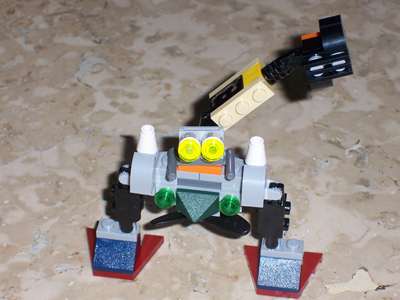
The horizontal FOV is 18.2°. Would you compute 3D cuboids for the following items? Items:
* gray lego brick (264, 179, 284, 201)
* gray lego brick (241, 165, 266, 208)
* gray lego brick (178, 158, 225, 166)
[{"bbox_3d":[0.027,0.014,0.454,0.007,0.008,0.008,5,38,6],"label":"gray lego brick"},{"bbox_3d":[0.020,0.011,0.452,0.008,0.013,0.016,5,38,6],"label":"gray lego brick"},{"bbox_3d":[0.000,0.002,0.449,0.016,0.003,0.009,1,38,1],"label":"gray lego brick"}]

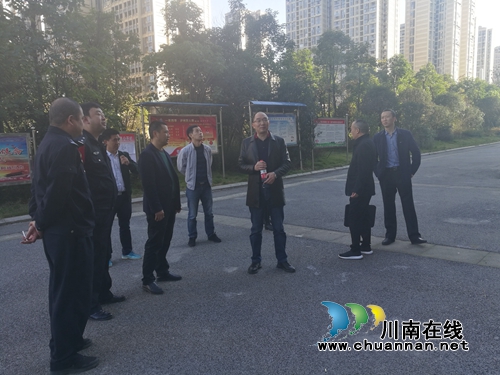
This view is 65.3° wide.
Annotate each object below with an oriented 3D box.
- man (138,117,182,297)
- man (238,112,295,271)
[{"bbox_3d":[-0.909,0.181,3.895,0.380,1.670,0.490,1,7,28],"label":"man"},{"bbox_3d":[0.182,0.062,4.316,0.600,1.750,0.380,-2,6,-2],"label":"man"}]

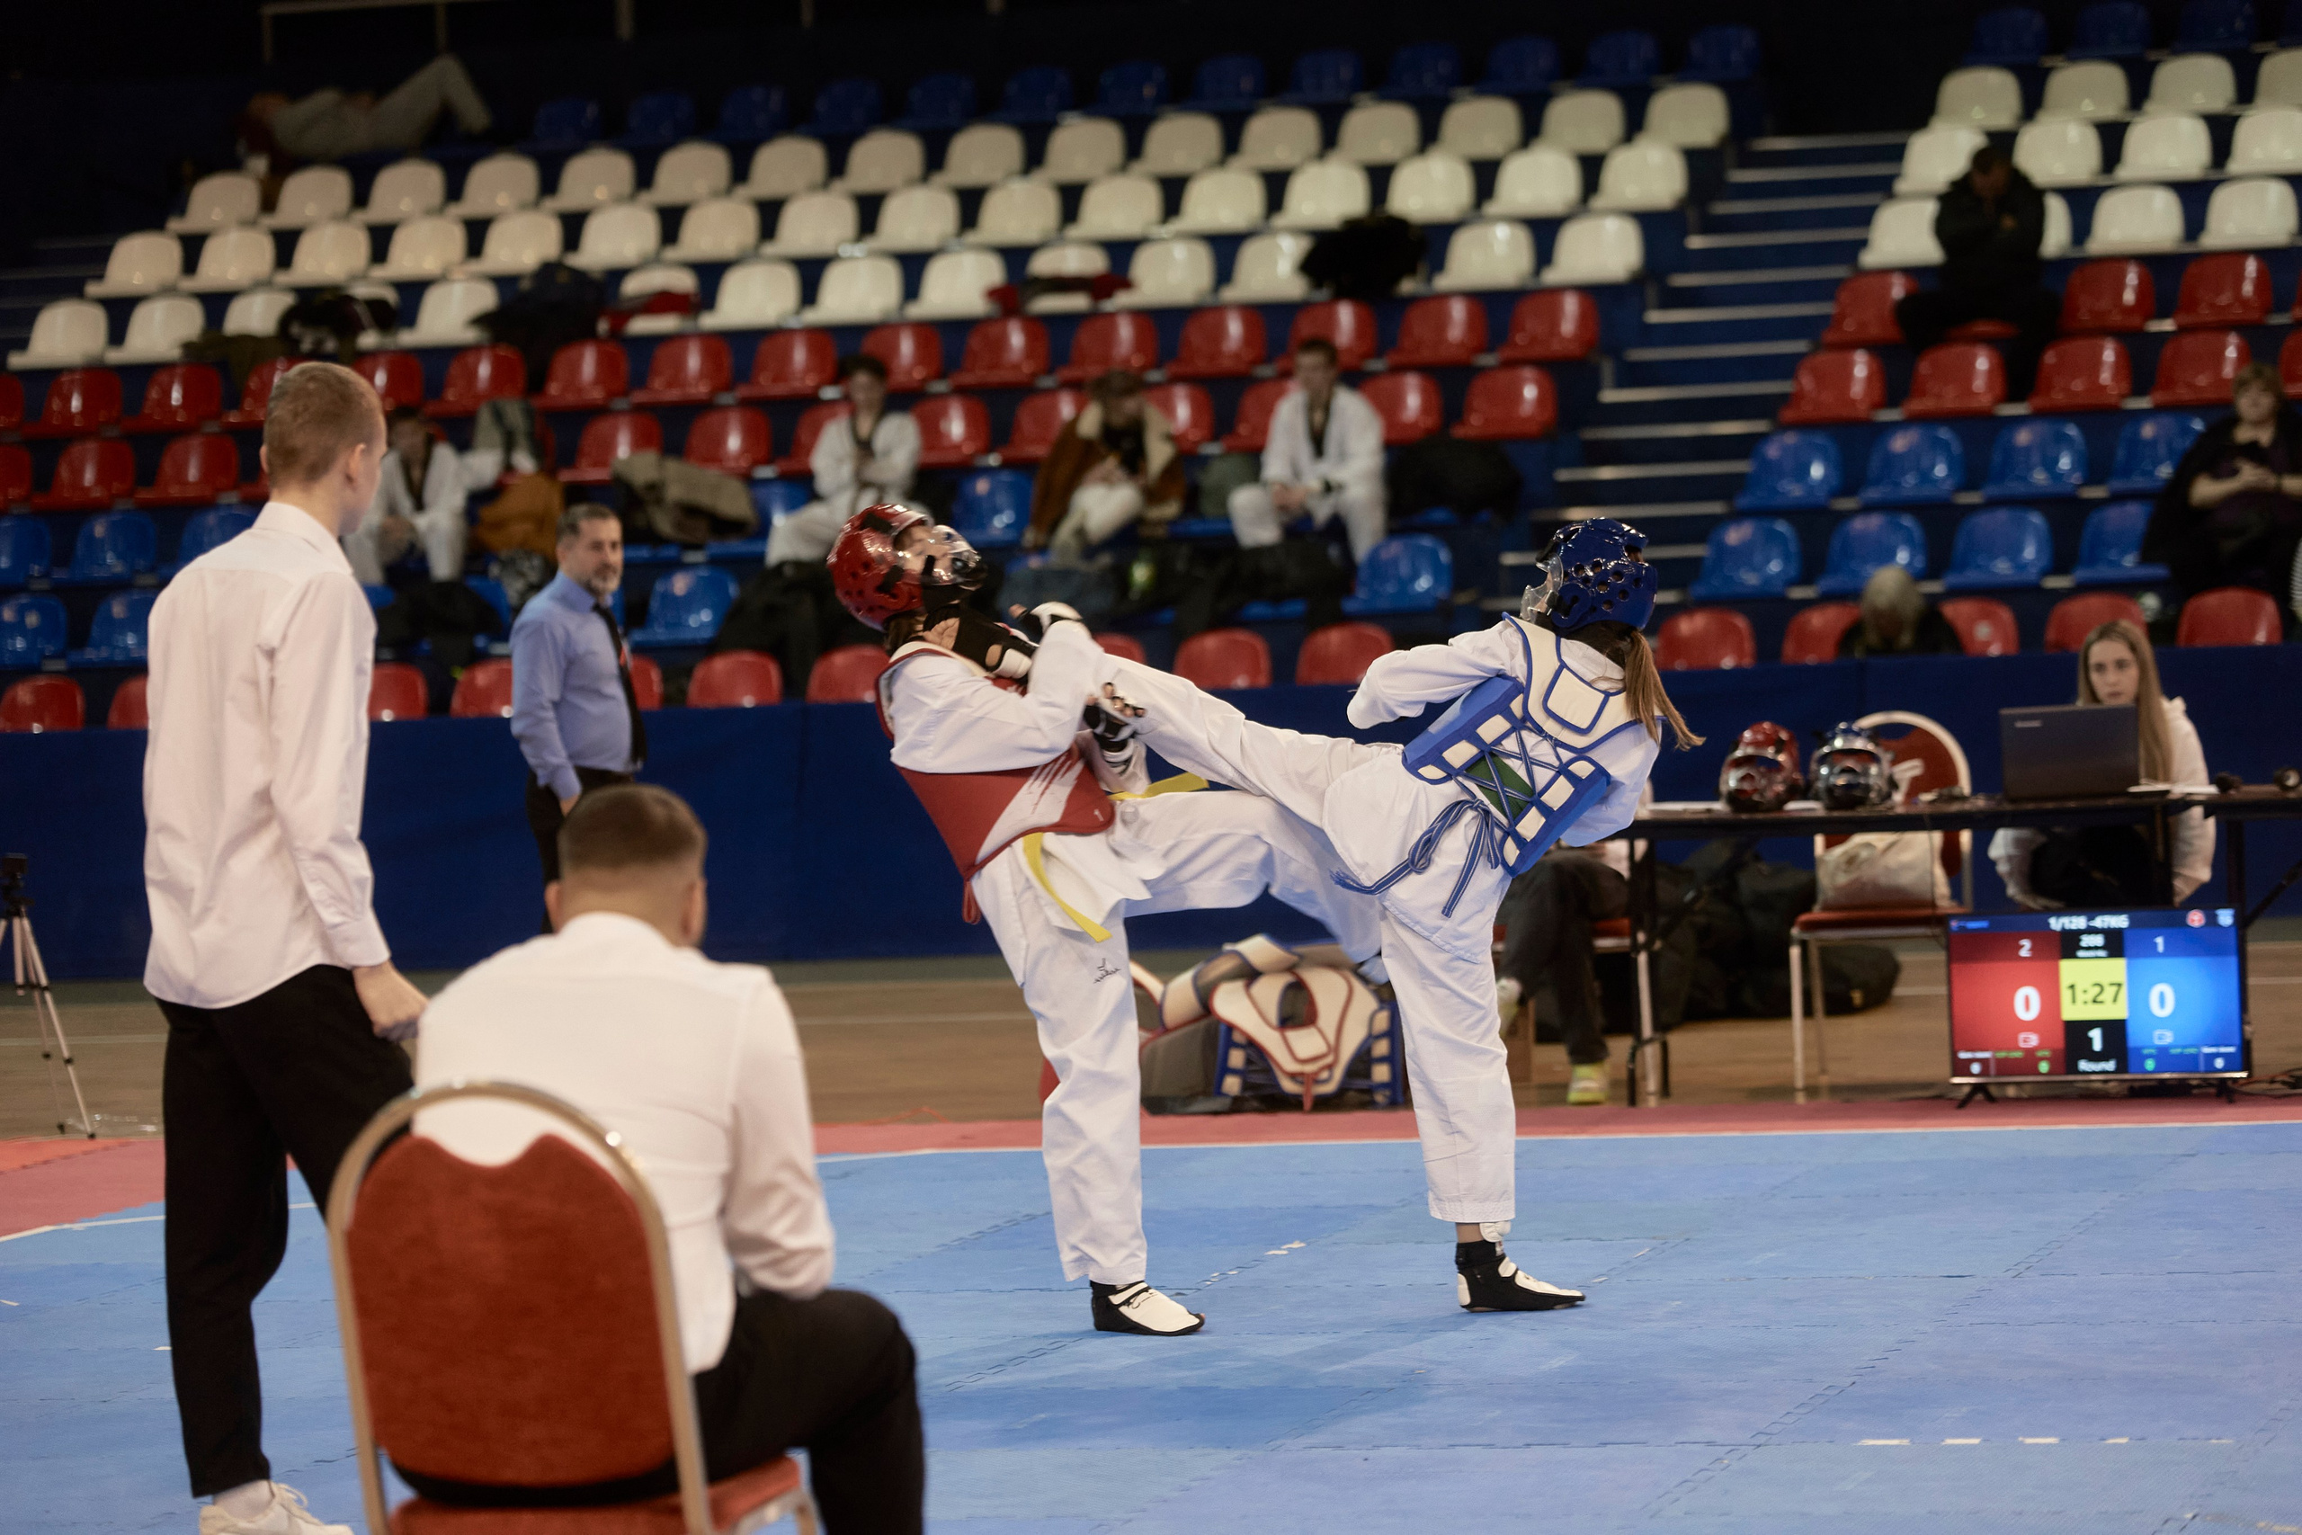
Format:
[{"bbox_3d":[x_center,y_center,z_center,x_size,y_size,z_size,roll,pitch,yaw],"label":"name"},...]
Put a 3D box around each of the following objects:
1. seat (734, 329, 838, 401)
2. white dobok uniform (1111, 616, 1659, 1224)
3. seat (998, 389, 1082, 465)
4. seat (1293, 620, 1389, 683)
[{"bbox_3d":[-1.537,-1.696,32.391,0.400,0.295,0.380,-2,2,18],"label":"seat"},{"bbox_3d":[0.447,0.280,14.800,1.000,1.140,0.500,-3,2,-14],"label":"white dobok uniform"},{"bbox_3d":[-0.401,-1.366,30.745,0.365,0.295,0.350,-2,2,16],"label":"seat"},{"bbox_3d":[0.724,-0.402,29.672,0.410,0.330,0.400,-2,2,16],"label":"seat"}]

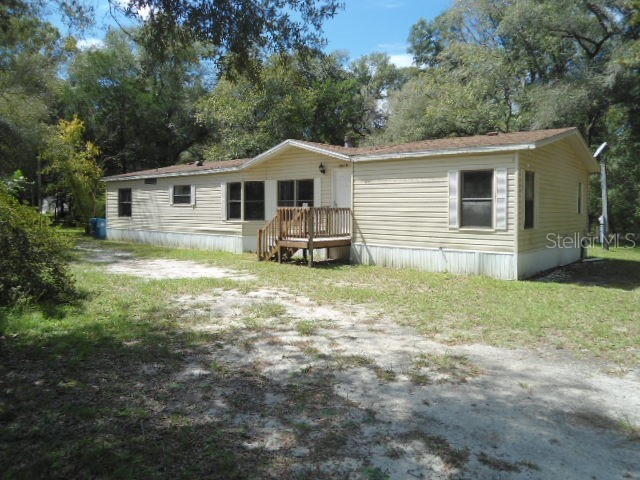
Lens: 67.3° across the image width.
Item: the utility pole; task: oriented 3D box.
[{"bbox_3d":[12.338,-1.914,21.053,0.620,4.708,0.420,0,3,-9],"label":"utility pole"}]

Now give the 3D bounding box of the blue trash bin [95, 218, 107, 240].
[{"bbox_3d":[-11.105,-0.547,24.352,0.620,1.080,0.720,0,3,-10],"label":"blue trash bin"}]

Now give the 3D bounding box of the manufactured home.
[{"bbox_3d":[-0.510,-1.697,20.668,20.613,4.030,7.960,3,4,40],"label":"manufactured home"}]

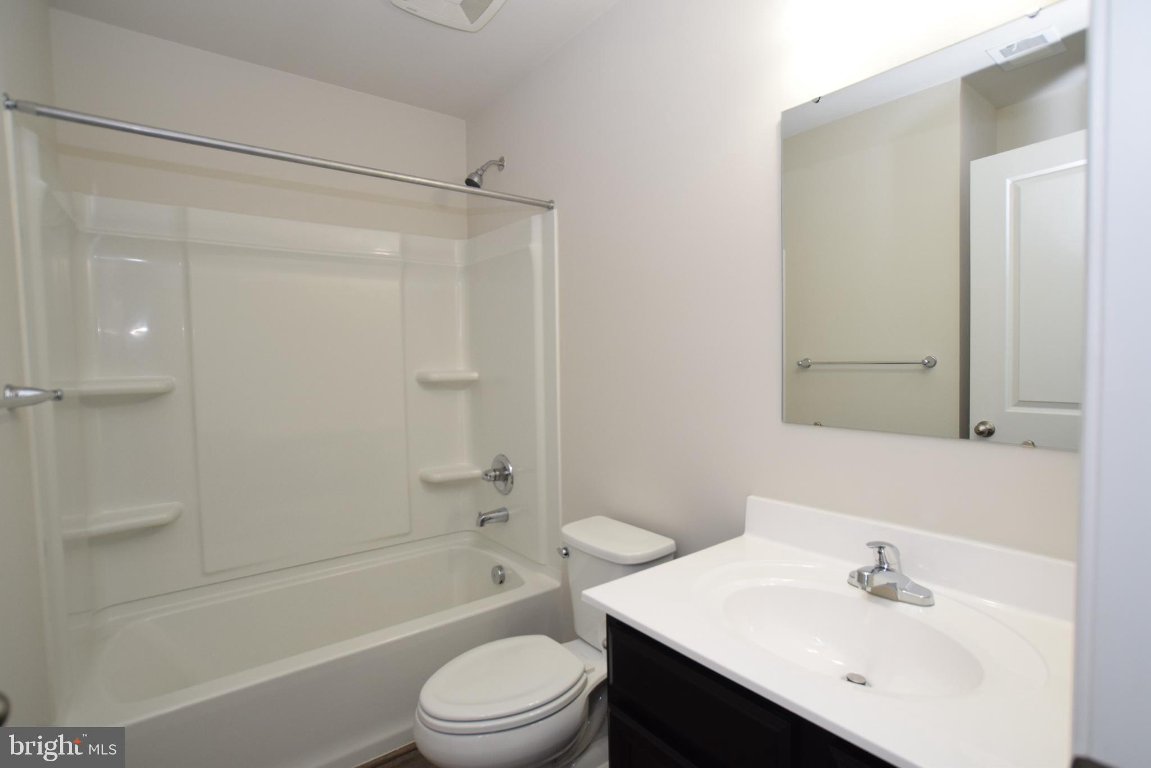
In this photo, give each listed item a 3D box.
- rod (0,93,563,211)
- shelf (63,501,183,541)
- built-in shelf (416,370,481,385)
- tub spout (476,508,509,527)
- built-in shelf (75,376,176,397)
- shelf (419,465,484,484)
[{"bbox_3d":[-0.715,-0.689,1.633,1.519,0.042,0.042,-3,3,-34],"label":"rod"},{"bbox_3d":[-1.576,0.479,1.807,0.285,0.047,0.125,-3,3,-37],"label":"shelf"},{"bbox_3d":[-0.618,-0.035,2.464,0.265,0.050,0.120,-3,3,-37],"label":"built-in shelf"},{"bbox_3d":[-0.381,0.607,2.330,0.145,0.065,0.060,-3,3,-37],"label":"tub spout"},{"bbox_3d":[-1.581,0.008,1.795,0.275,0.050,0.120,-3,3,-37],"label":"built-in shelf"},{"bbox_3d":[-0.606,0.438,2.478,0.260,0.045,0.120,-3,3,-37],"label":"shelf"}]

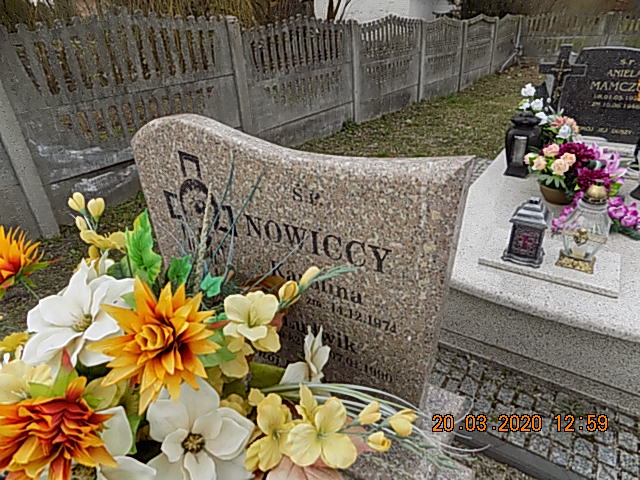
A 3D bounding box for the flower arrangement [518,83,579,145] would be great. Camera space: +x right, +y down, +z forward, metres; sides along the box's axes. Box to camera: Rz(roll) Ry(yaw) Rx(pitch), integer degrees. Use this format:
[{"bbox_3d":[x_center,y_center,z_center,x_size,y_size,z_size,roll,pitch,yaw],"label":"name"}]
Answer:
[{"bbox_3d":[1.528,-0.805,2.843,0.320,0.430,0.250,14,31,34],"label":"flower arrangement"}]

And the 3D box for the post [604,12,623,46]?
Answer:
[{"bbox_3d":[7.075,-4.858,10.350,0.130,1.270,0.130,14,31,34],"label":"post"}]

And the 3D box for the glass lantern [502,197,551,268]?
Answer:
[{"bbox_3d":[0.762,-0.043,1.539,0.128,0.235,0.128,15,31,36],"label":"glass lantern"}]

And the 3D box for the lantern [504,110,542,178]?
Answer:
[{"bbox_3d":[1.183,-0.555,2.462,0.145,0.350,0.145,19,34,40],"label":"lantern"}]

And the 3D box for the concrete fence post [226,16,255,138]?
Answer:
[{"bbox_3d":[-0.761,-1.435,4.204,0.125,1.366,0.125,14,31,34],"label":"concrete fence post"}]

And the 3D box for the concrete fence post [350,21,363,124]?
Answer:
[{"bbox_3d":[0.454,-2.204,5.680,0.125,1.296,0.125,14,31,34],"label":"concrete fence post"}]

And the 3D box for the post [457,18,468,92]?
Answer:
[{"bbox_3d":[2.885,-3.712,8.644,0.125,1.316,0.125,14,31,34],"label":"post"}]

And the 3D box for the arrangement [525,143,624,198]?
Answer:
[{"bbox_3d":[1.285,-0.372,2.138,0.420,0.280,0.320,14,31,34],"label":"arrangement"}]

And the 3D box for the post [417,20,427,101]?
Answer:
[{"bbox_3d":[1.668,-2.981,7.152,0.125,1.286,0.125,14,31,34],"label":"post"}]

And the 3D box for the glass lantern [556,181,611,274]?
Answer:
[{"bbox_3d":[0.914,-0.049,1.456,0.135,0.295,0.135,16,32,36],"label":"glass lantern"}]

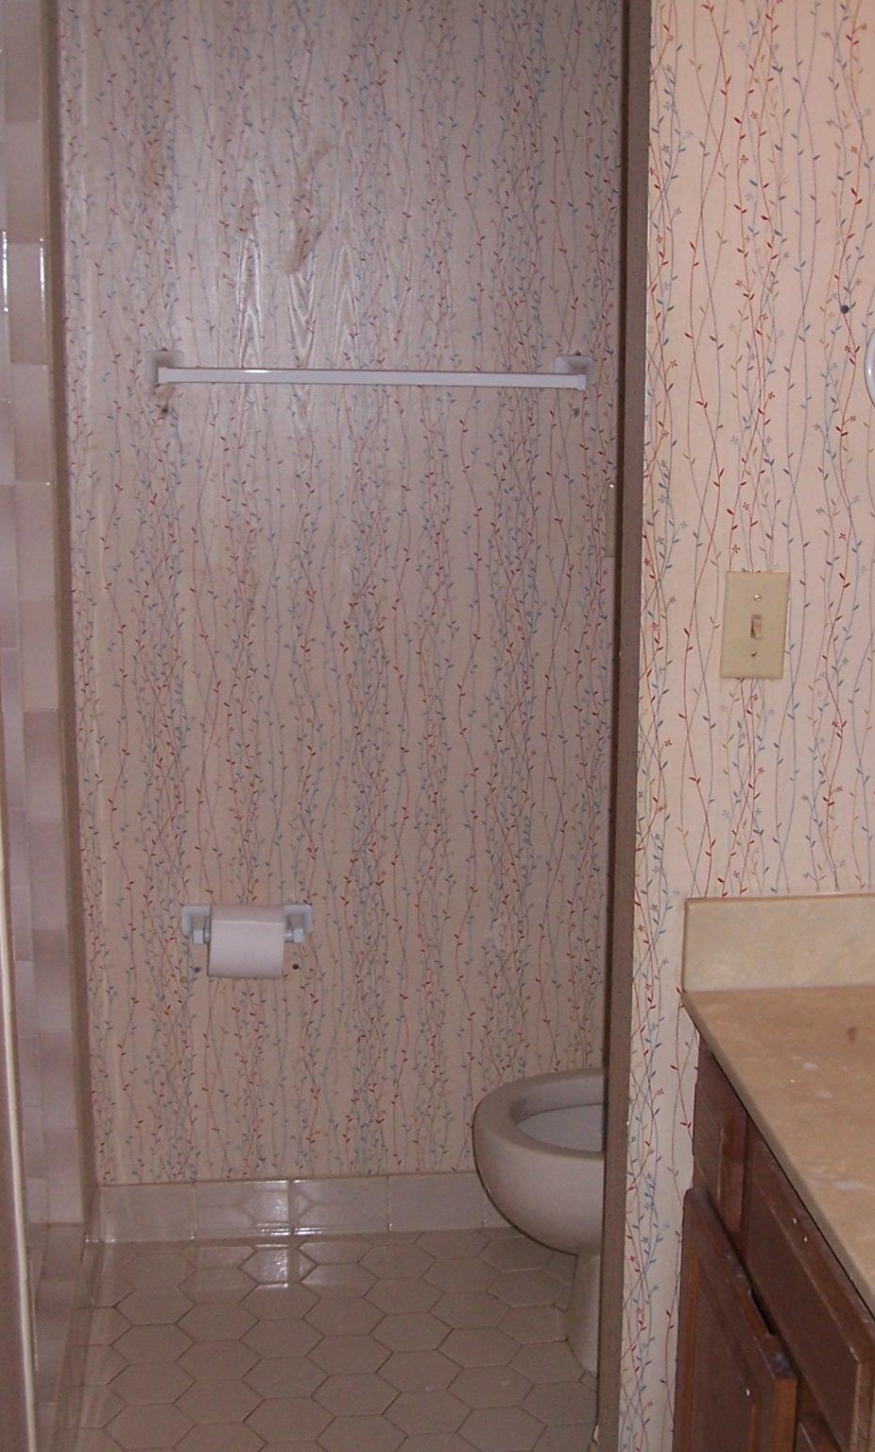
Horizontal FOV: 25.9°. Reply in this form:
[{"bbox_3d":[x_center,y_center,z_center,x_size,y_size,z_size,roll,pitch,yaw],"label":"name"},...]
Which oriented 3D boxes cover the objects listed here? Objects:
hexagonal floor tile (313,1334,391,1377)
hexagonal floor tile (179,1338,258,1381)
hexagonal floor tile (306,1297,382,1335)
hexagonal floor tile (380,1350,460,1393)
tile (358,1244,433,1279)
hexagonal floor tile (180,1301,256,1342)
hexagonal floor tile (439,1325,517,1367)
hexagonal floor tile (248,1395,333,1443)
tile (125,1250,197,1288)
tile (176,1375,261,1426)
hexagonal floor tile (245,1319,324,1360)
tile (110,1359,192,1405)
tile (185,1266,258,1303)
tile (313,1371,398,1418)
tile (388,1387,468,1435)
[{"bbox_3d":[-0.120,0.878,2.648,0.118,0.008,0.102,-1,12,-7],"label":"hexagonal floor tile"},{"bbox_3d":[-0.309,0.902,2.696,0.121,0.008,0.105,-1,12,-7],"label":"hexagonal floor tile"},{"bbox_3d":[-0.136,0.880,2.819,0.125,0.010,0.108,-1,12,-6],"label":"hexagonal floor tile"},{"bbox_3d":[-0.025,0.910,2.671,0.125,0.010,0.108,-1,12,-6],"label":"hexagonal floor tile"},{"bbox_3d":[-0.063,0.846,2.991,0.121,0.008,0.105,-1,12,-7],"label":"tile"},{"bbox_3d":[-0.314,0.859,2.730,0.118,0.008,0.102,-1,12,-7],"label":"hexagonal floor tile"},{"bbox_3d":[0.058,0.876,2.671,0.118,0.008,0.102,-1,12,-7],"label":"hexagonal floor tile"},{"bbox_3d":[-0.194,0.910,2.486,0.118,0.008,0.102,-1,12,-7],"label":"hexagonal floor tile"},{"bbox_3d":[-0.434,0.849,2.947,0.121,0.008,0.105,-1,12,-7],"label":"tile"},{"bbox_3d":[-0.297,0.923,2.591,0.121,0.008,0.105,-1,12,-7],"label":"tile"},{"bbox_3d":[-0.218,0.869,2.688,0.118,0.008,0.102,-1,12,-7],"label":"hexagonal floor tile"},{"bbox_3d":[-0.387,0.890,2.570,0.118,0.008,0.102,-1,12,-7],"label":"tile"},{"bbox_3d":[-0.334,0.861,2.905,0.125,0.010,0.108,-1,12,-6],"label":"tile"},{"bbox_3d":[-0.111,0.922,2.608,0.125,0.010,0.108,-1,12,-6],"label":"tile"},{"bbox_3d":[-0.012,0.931,2.566,0.125,0.010,0.108,-1,12,-6],"label":"tile"}]

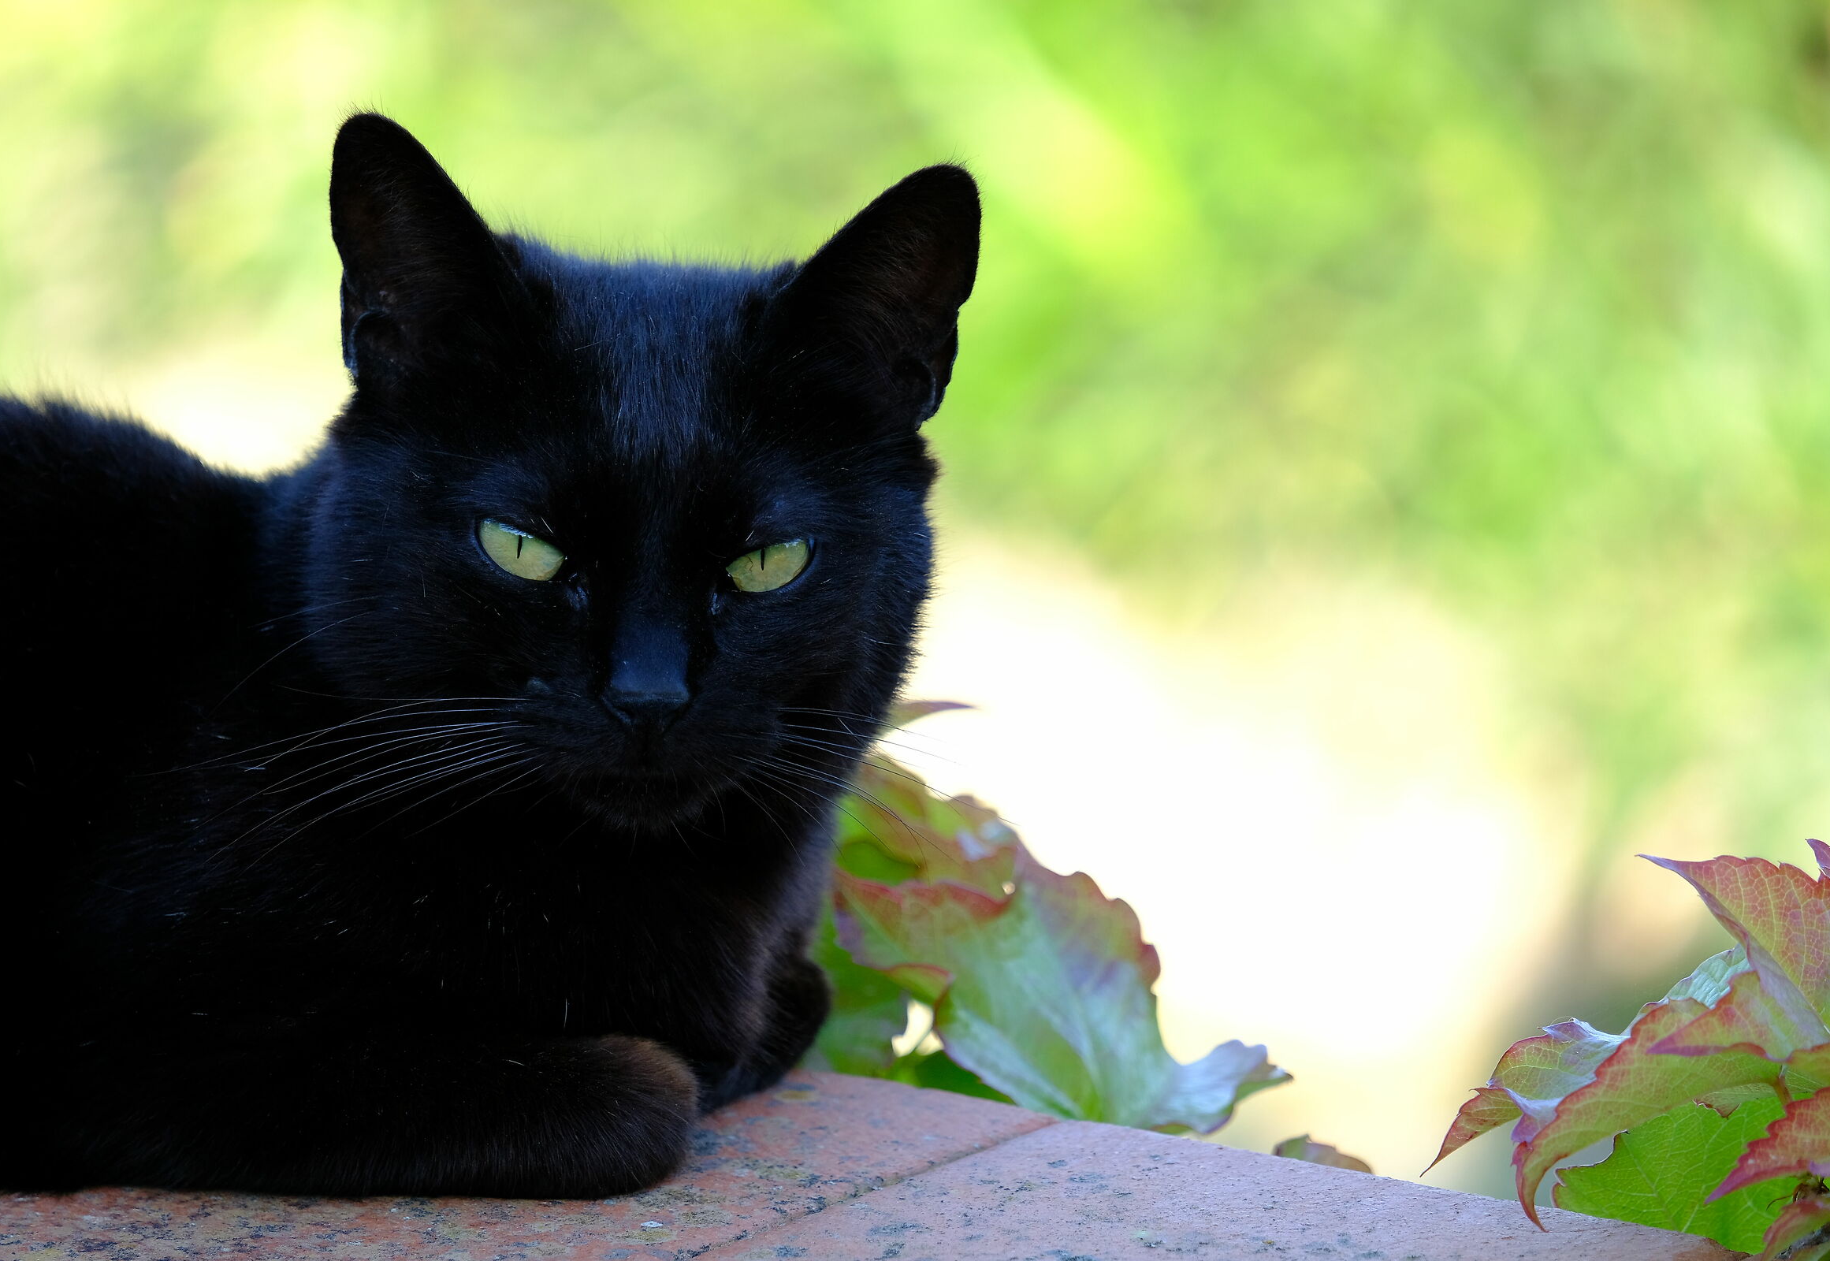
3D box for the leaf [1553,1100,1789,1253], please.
[{"bbox_3d":[0.125,0.091,2.605,0.041,0.028,0.022,2,14,8],"label":"leaf"}]

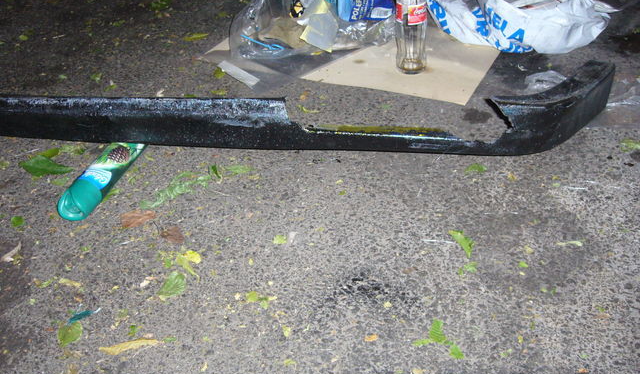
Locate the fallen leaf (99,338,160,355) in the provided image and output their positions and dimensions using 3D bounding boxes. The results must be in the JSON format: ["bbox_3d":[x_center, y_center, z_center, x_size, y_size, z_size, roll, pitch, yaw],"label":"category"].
[{"bbox_3d":[-0.232,0.194,0.789,0.075,0.010,0.018,-13,38,-8],"label":"fallen leaf"}]

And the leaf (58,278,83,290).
[{"bbox_3d":[-0.337,0.130,0.875,0.036,0.006,0.012,9,38,20],"label":"leaf"}]

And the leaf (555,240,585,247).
[{"bbox_3d":[0.335,0.076,0.861,0.037,0.006,0.011,-7,35,-2],"label":"leaf"}]

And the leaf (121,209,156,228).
[{"bbox_3d":[-0.276,0.046,0.981,0.052,0.012,0.041,-12,36,-10],"label":"leaf"}]

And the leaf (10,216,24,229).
[{"bbox_3d":[-0.471,0.053,1.009,0.018,0.004,0.036,-30,43,-26],"label":"leaf"}]

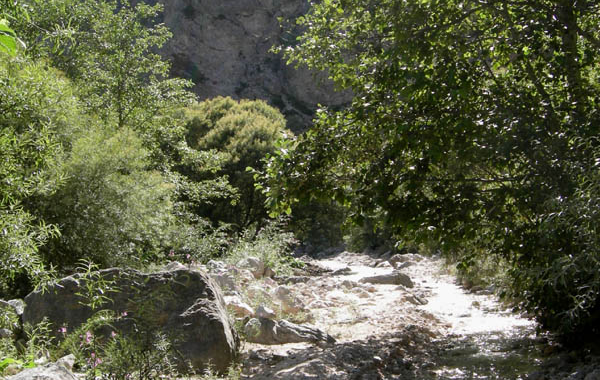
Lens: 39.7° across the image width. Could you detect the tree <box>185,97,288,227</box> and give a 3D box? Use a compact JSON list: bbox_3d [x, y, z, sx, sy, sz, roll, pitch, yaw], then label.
[{"bbox_3d":[-1.550,-0.600,20.000,2.600,3.300,2.500,0,-1,0],"label":"tree"}]

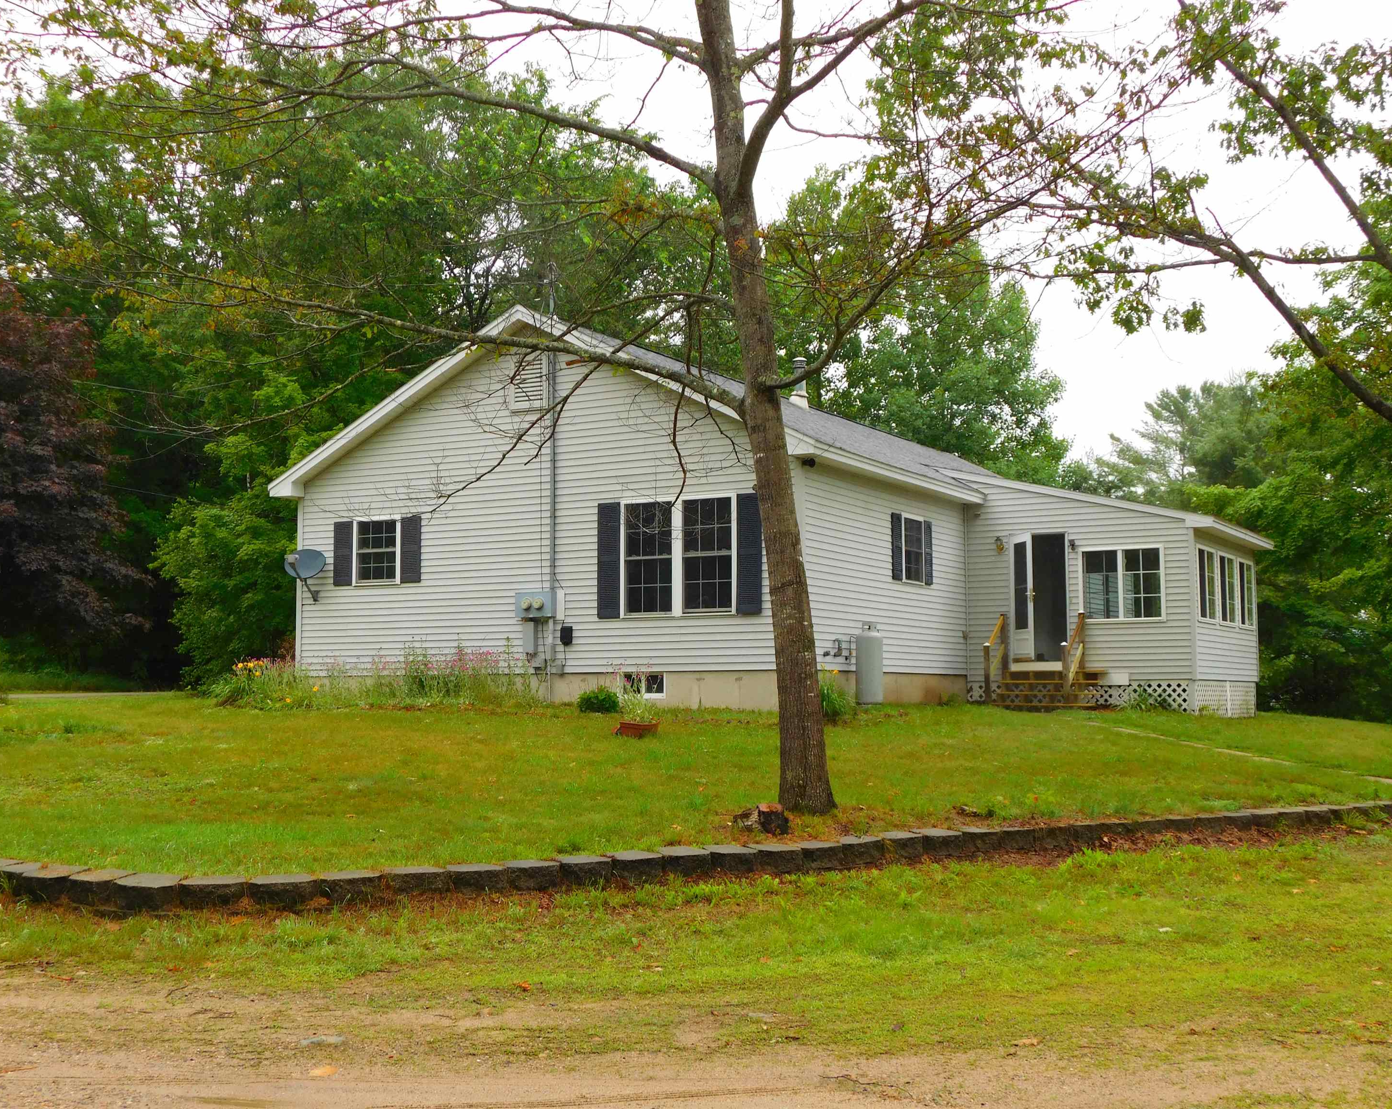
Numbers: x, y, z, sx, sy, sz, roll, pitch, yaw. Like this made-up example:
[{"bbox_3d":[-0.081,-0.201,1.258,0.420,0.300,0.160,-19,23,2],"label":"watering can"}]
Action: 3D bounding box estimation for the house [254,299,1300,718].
[{"bbox_3d":[3.181,-0.083,30.910,12.960,5.930,17.200,-3,-6,28],"label":"house"}]

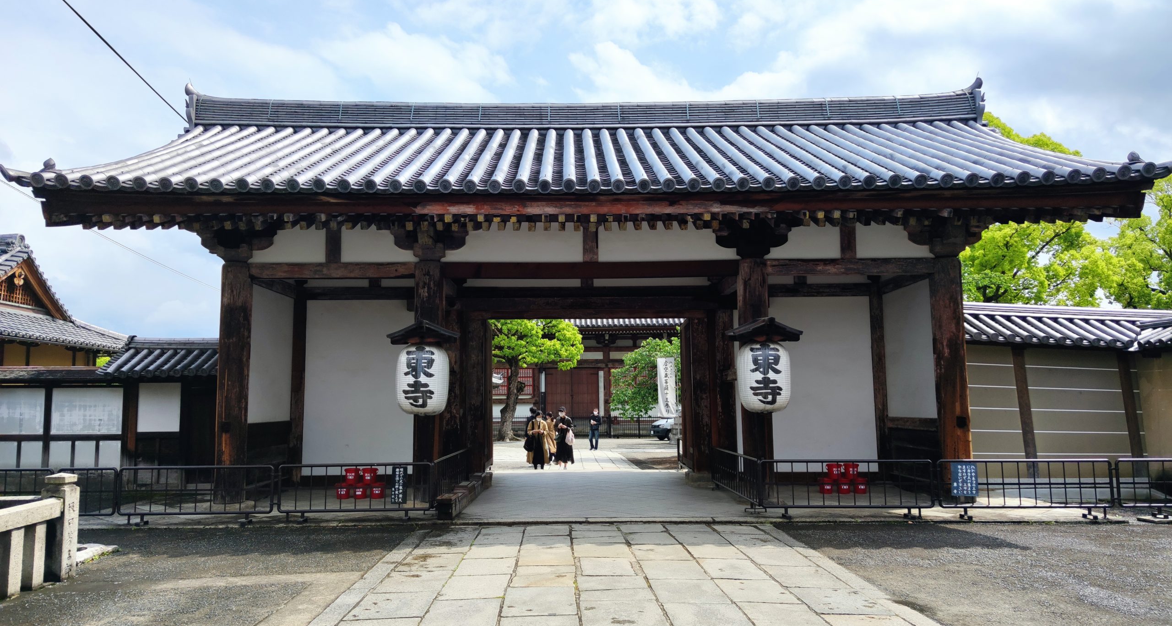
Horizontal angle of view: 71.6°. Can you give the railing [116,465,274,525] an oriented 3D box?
[{"bbox_3d":[-5.160,2.398,10.750,2.070,0.750,0.350,0,-6,-1],"label":"railing"}]

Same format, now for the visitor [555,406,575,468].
[{"bbox_3d":[-0.536,3.184,20.700,0.530,1.590,0.420,-2,-7,14],"label":"visitor"}]

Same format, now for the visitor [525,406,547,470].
[{"bbox_3d":[-1.271,3.219,20.700,0.570,1.560,0.440,0,-6,-3],"label":"visitor"}]

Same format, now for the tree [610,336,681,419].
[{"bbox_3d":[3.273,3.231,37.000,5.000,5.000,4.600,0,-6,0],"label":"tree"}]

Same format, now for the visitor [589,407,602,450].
[{"bbox_3d":[0.349,4.436,31.000,0.480,1.620,0.340,-2,-7,14],"label":"visitor"}]

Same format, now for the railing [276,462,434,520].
[{"bbox_3d":[-3.103,2.400,10.950,2.100,0.750,0.350,0,-6,-4],"label":"railing"}]

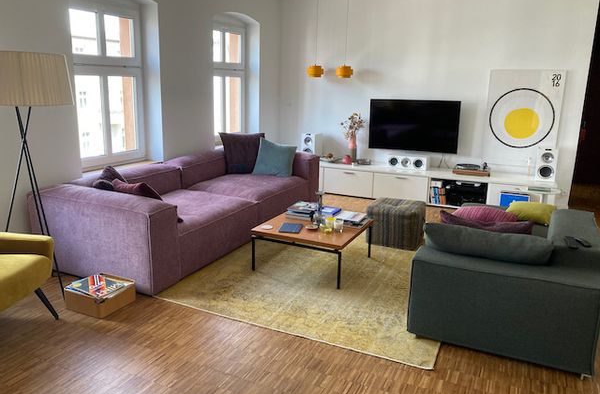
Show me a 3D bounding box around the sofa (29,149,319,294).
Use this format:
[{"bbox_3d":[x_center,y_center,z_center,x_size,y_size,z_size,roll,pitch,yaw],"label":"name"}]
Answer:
[{"bbox_3d":[-0.961,0.008,5.155,1.216,0.687,3.253,7,14,23],"label":"sofa"}]

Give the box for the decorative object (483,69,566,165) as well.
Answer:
[{"bbox_3d":[2.773,-0.979,6.092,0.850,1.197,0.030,7,14,25],"label":"decorative object"}]

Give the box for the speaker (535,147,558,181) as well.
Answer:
[{"bbox_3d":[3.110,-0.422,6.099,0.203,0.420,0.330,7,14,23],"label":"speaker"}]

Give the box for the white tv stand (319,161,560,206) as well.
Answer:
[{"bbox_3d":[1.604,-0.165,6.750,3.443,0.436,0.578,7,14,23],"label":"white tv stand"}]

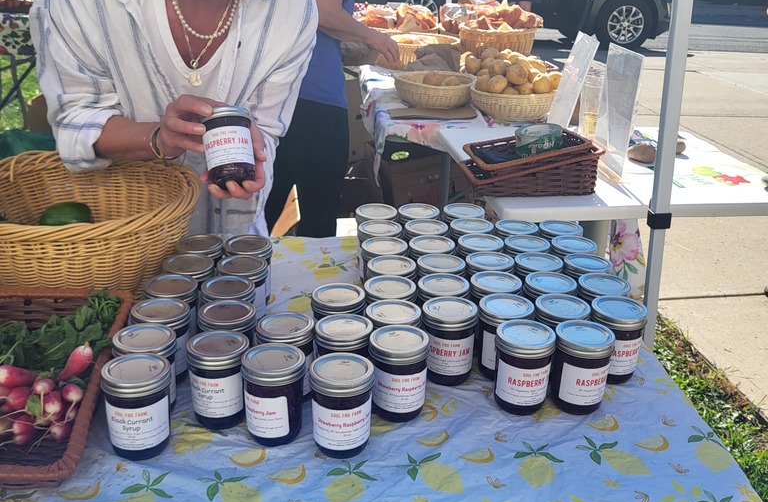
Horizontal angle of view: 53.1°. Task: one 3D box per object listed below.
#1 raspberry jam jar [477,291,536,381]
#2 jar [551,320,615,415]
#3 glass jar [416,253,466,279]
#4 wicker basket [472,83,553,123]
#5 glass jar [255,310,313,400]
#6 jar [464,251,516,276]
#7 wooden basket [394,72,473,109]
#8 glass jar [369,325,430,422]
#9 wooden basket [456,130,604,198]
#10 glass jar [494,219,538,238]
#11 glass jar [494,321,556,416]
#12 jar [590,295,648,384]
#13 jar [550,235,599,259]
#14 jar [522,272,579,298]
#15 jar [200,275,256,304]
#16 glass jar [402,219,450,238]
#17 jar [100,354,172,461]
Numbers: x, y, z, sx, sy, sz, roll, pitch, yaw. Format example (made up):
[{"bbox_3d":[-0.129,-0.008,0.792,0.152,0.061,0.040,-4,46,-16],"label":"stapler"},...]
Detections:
[{"bbox_3d":[0.161,0.118,1.032,0.071,0.099,0.071,2,23,-1],"label":"raspberry jam jar"},{"bbox_3d":[0.250,0.149,0.976,0.073,0.098,0.073,2,23,-1],"label":"jar"},{"bbox_3d":[0.084,0.064,1.161,0.073,0.098,0.073,2,23,-1],"label":"glass jar"},{"bbox_3d":[0.423,-0.489,2.513,0.284,0.090,0.284,5,23,9],"label":"wicker basket"},{"bbox_3d":[-0.123,0.138,0.971,0.073,0.098,0.073,2,23,-1],"label":"glass jar"},{"bbox_3d":[0.158,0.061,1.174,0.073,0.098,0.073,2,23,-1],"label":"jar"},{"bbox_3d":[0.173,-0.548,2.629,0.275,0.086,0.275,3,23,3],"label":"wooden basket"},{"bbox_3d":[0.018,0.152,0.941,0.071,0.099,0.071,2,23,-1],"label":"glass jar"},{"bbox_3d":[0.332,-0.213,1.784,0.290,0.135,0.190,-2,23,-8],"label":"wooden basket"},{"bbox_3d":[0.220,0.007,1.298,0.071,0.099,0.071,4,23,5],"label":"glass jar"},{"bbox_3d":[0.173,0.147,0.962,0.073,0.099,0.073,2,23,-1],"label":"glass jar"},{"bbox_3d":[0.311,0.122,1.038,0.073,0.099,0.073,1,23,-1],"label":"jar"},{"bbox_3d":[0.303,0.035,1.244,0.073,0.099,0.073,7,23,14],"label":"jar"},{"bbox_3d":[0.236,0.090,1.105,0.073,0.099,0.073,6,23,12],"label":"jar"},{"bbox_3d":[-0.211,0.095,1.059,0.073,0.099,0.073,-3,23,-12],"label":"jar"},{"bbox_3d":[0.071,0.007,1.299,0.073,0.099,0.073,2,22,3],"label":"glass jar"},{"bbox_3d":[-0.272,0.176,0.861,0.071,0.099,0.071,-3,24,-10],"label":"jar"}]

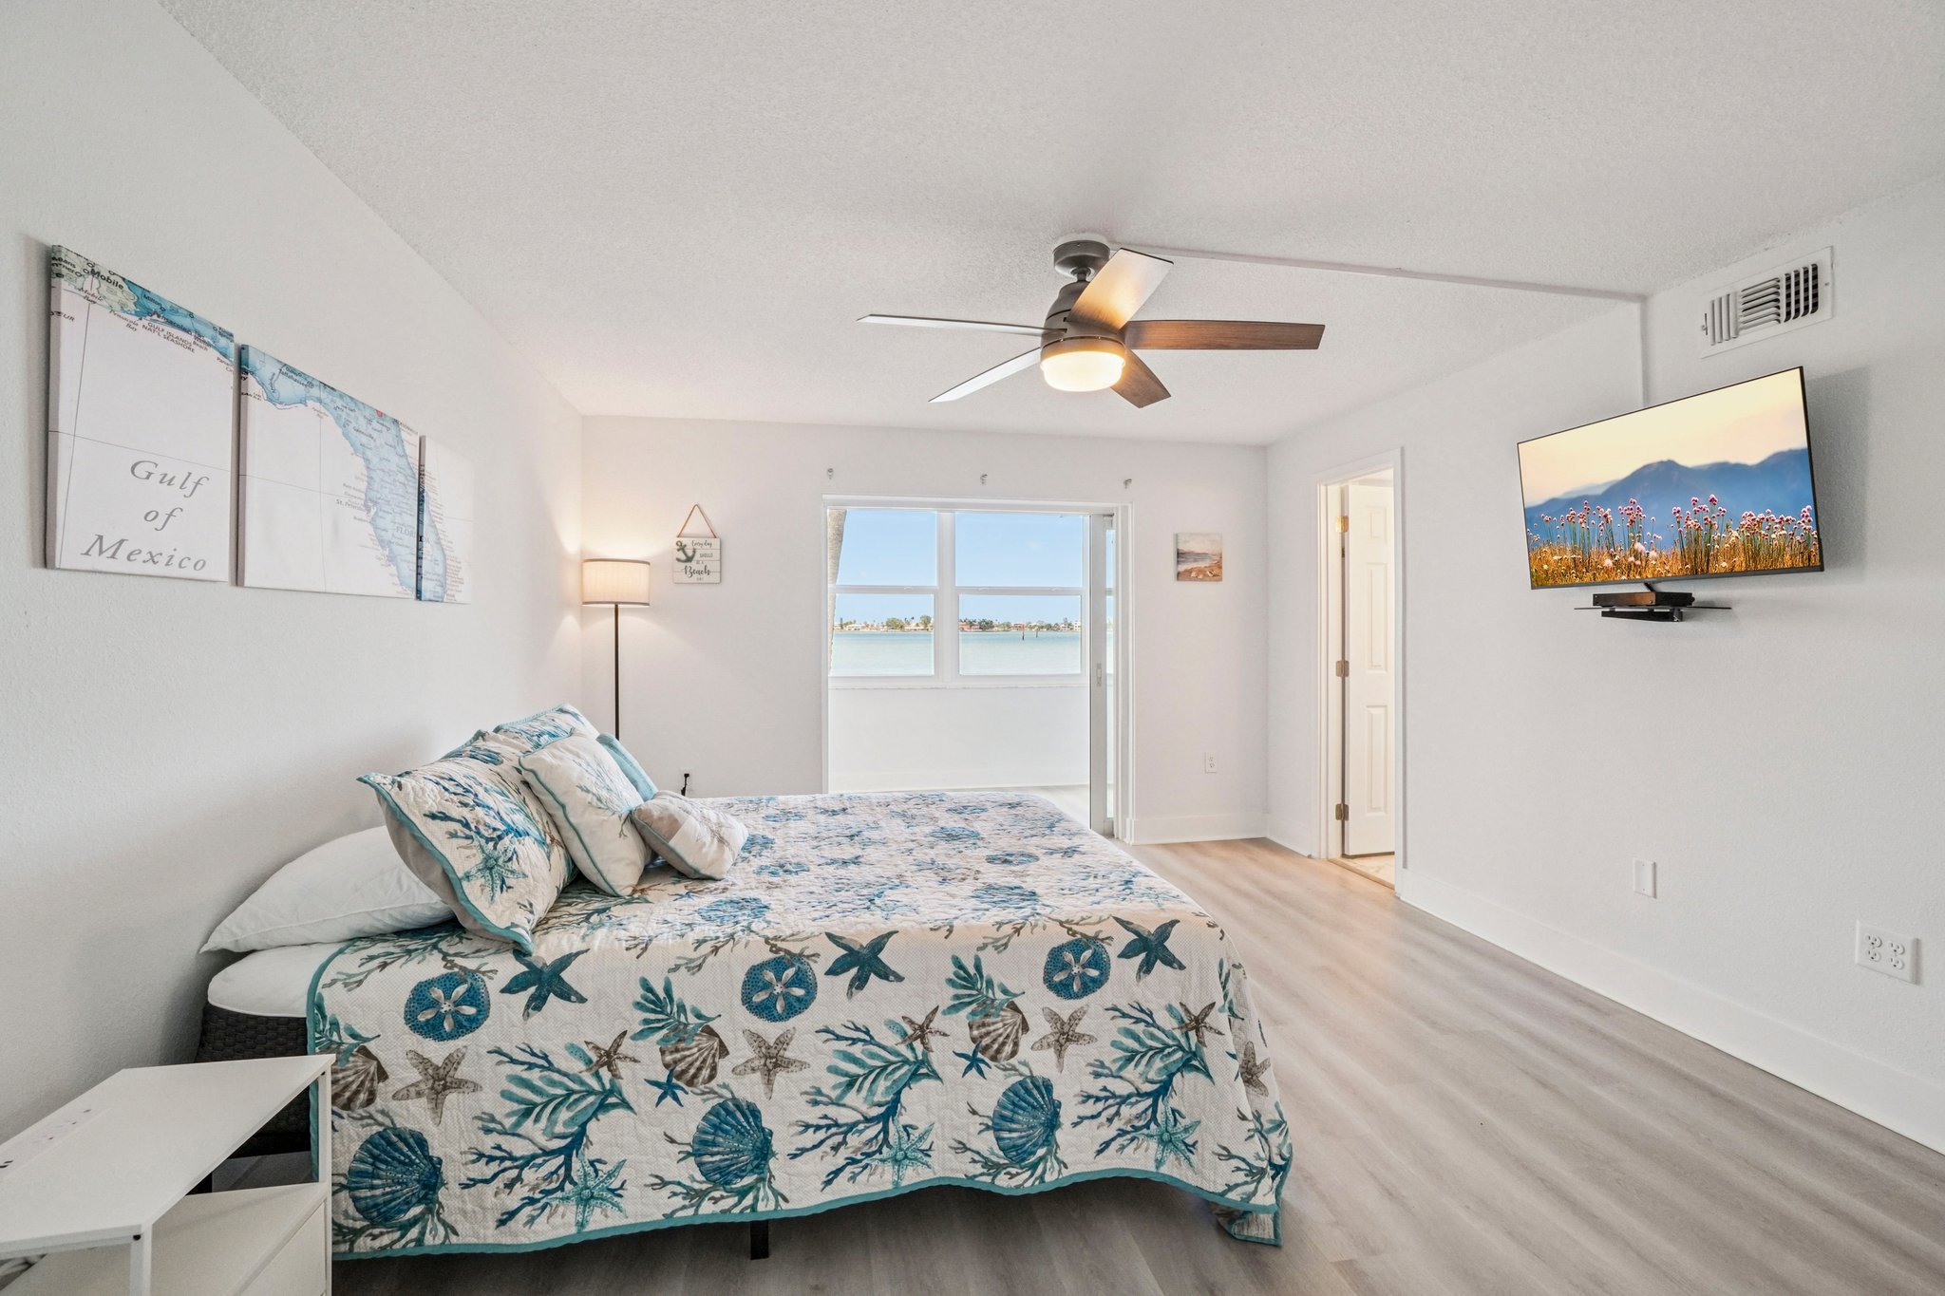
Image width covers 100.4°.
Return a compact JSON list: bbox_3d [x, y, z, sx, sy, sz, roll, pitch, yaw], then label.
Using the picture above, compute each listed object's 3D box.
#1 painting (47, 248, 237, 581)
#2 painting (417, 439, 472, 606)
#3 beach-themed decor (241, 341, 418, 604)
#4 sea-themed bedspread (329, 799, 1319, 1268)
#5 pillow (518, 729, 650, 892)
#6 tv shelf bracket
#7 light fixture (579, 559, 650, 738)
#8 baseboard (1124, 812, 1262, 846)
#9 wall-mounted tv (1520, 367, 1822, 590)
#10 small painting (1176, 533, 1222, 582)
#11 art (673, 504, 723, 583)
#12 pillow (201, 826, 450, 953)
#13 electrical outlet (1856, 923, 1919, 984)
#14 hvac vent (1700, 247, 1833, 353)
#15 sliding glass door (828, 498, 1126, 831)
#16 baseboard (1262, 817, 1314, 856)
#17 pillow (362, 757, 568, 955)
[{"bbox_3d":[-1.411,-0.360,1.390,0.025,0.499,0.380,-1,1,-12],"label":"painting"},{"bbox_3d":[-1.657,-0.387,2.549,0.025,0.489,0.360,-1,1,-12],"label":"painting"},{"bbox_3d":[-1.535,-0.371,1.977,0.025,0.486,0.741,-1,1,-12],"label":"beach-themed decor"},{"bbox_3d":[-0.361,0.855,2.258,1.830,0.660,1.420,-1,1,-9],"label":"sea-themed bedspread"},{"bbox_3d":[-1.037,0.432,2.238,0.160,0.430,0.430,-36,7,-9],"label":"pillow"},{"bbox_3d":[2.193,-0.113,2.640,0.210,0.058,0.330,0,1,-11],"label":"tv shelf bracket"},{"bbox_3d":[-1.774,0.380,4.058,0.350,1.670,0.350,0,1,-11],"label":"light fixture"},{"bbox_3d":[1.377,1.105,4.948,0.920,0.150,0.017,0,1,-11],"label":"baseboard"},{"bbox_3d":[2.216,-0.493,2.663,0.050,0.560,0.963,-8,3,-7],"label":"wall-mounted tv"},{"bbox_3d":[1.377,-0.545,4.912,0.295,0.289,0.025,-1,1,-12],"label":"small painting"},{"bbox_3d":[-1.464,-0.549,4.315,0.243,0.420,0.015,-1,1,-12],"label":"art"},{"bbox_3d":[-1.314,0.510,1.947,0.500,0.190,0.680,0,1,-11],"label":"pillow"},{"bbox_3d":[2.409,0.804,2.136,0.010,0.115,0.116,0,1,-11],"label":"electrical outlet"},{"bbox_3d":[2.332,-1.017,2.404,0.020,0.202,0.340,-1,1,-12],"label":"hvac vent"},{"bbox_3d":[0.039,0.177,4.726,1.740,2.005,0.100,-1,1,-12],"label":"sliding glass door"},{"bbox_3d":[1.890,1.113,4.834,0.015,0.145,0.445,-1,1,-12],"label":"baseboard"},{"bbox_3d":[-1.137,0.438,2.019,0.510,0.190,0.670,43,-2,-3],"label":"pillow"}]

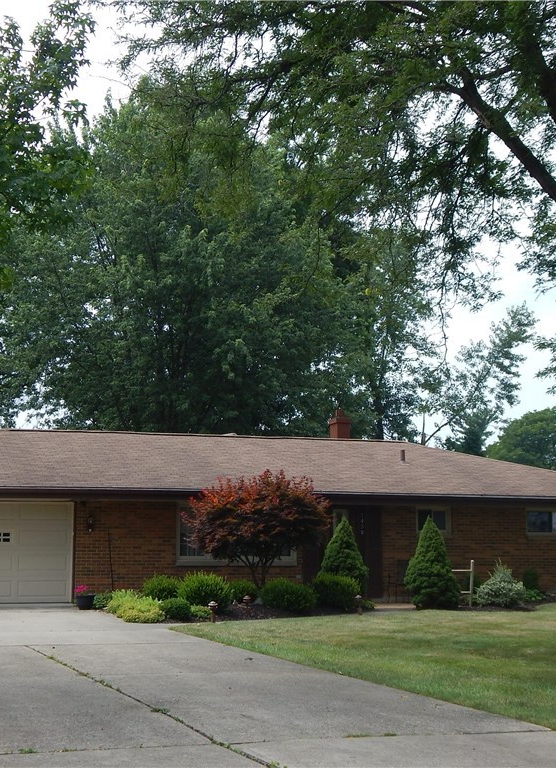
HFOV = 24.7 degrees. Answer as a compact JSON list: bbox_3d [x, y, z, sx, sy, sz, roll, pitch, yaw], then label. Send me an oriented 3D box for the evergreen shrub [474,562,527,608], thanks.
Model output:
[{"bbox_3d":[4.858,4.340,27.707,1.154,0.980,1.050,1,-6,0],"label":"evergreen shrub"}]

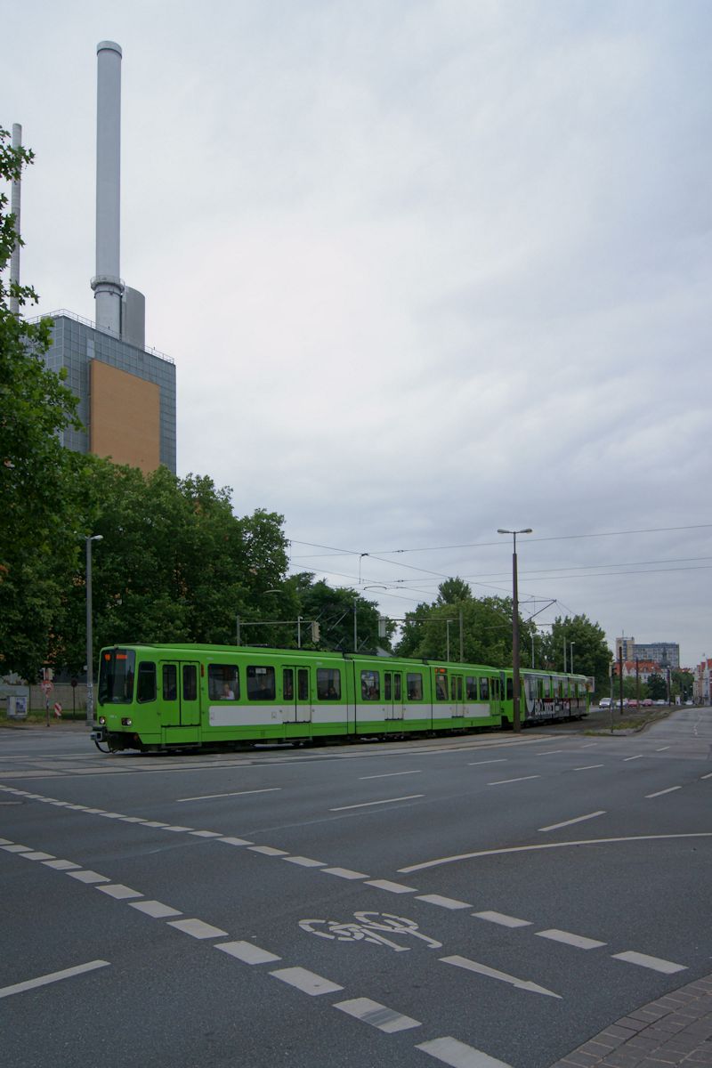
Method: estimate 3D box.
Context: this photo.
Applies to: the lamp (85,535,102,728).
[{"bbox_3d":[-14.003,5.064,42.500,1.000,10.230,0.400,-6,-12,31],"label":"lamp"}]

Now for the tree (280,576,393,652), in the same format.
[{"bbox_3d":[-2.079,11.877,87.000,12.300,14.860,11.000,0,-10,0],"label":"tree"}]

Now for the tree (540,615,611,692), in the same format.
[{"bbox_3d":[30.679,17.915,112.000,10.000,13.270,9.500,0,-10,0],"label":"tree"}]

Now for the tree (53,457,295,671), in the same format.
[{"bbox_3d":[-12.788,3.625,56.000,16.200,18.480,13.500,0,-10,0],"label":"tree"}]

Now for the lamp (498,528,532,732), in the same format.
[{"bbox_3d":[8.390,4.934,42.300,1.950,10.750,0.450,-4,-11,22],"label":"lamp"}]

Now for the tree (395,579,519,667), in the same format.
[{"bbox_3d":[12.360,13.550,98.000,14.800,16.190,13.000,0,-10,0],"label":"tree"}]

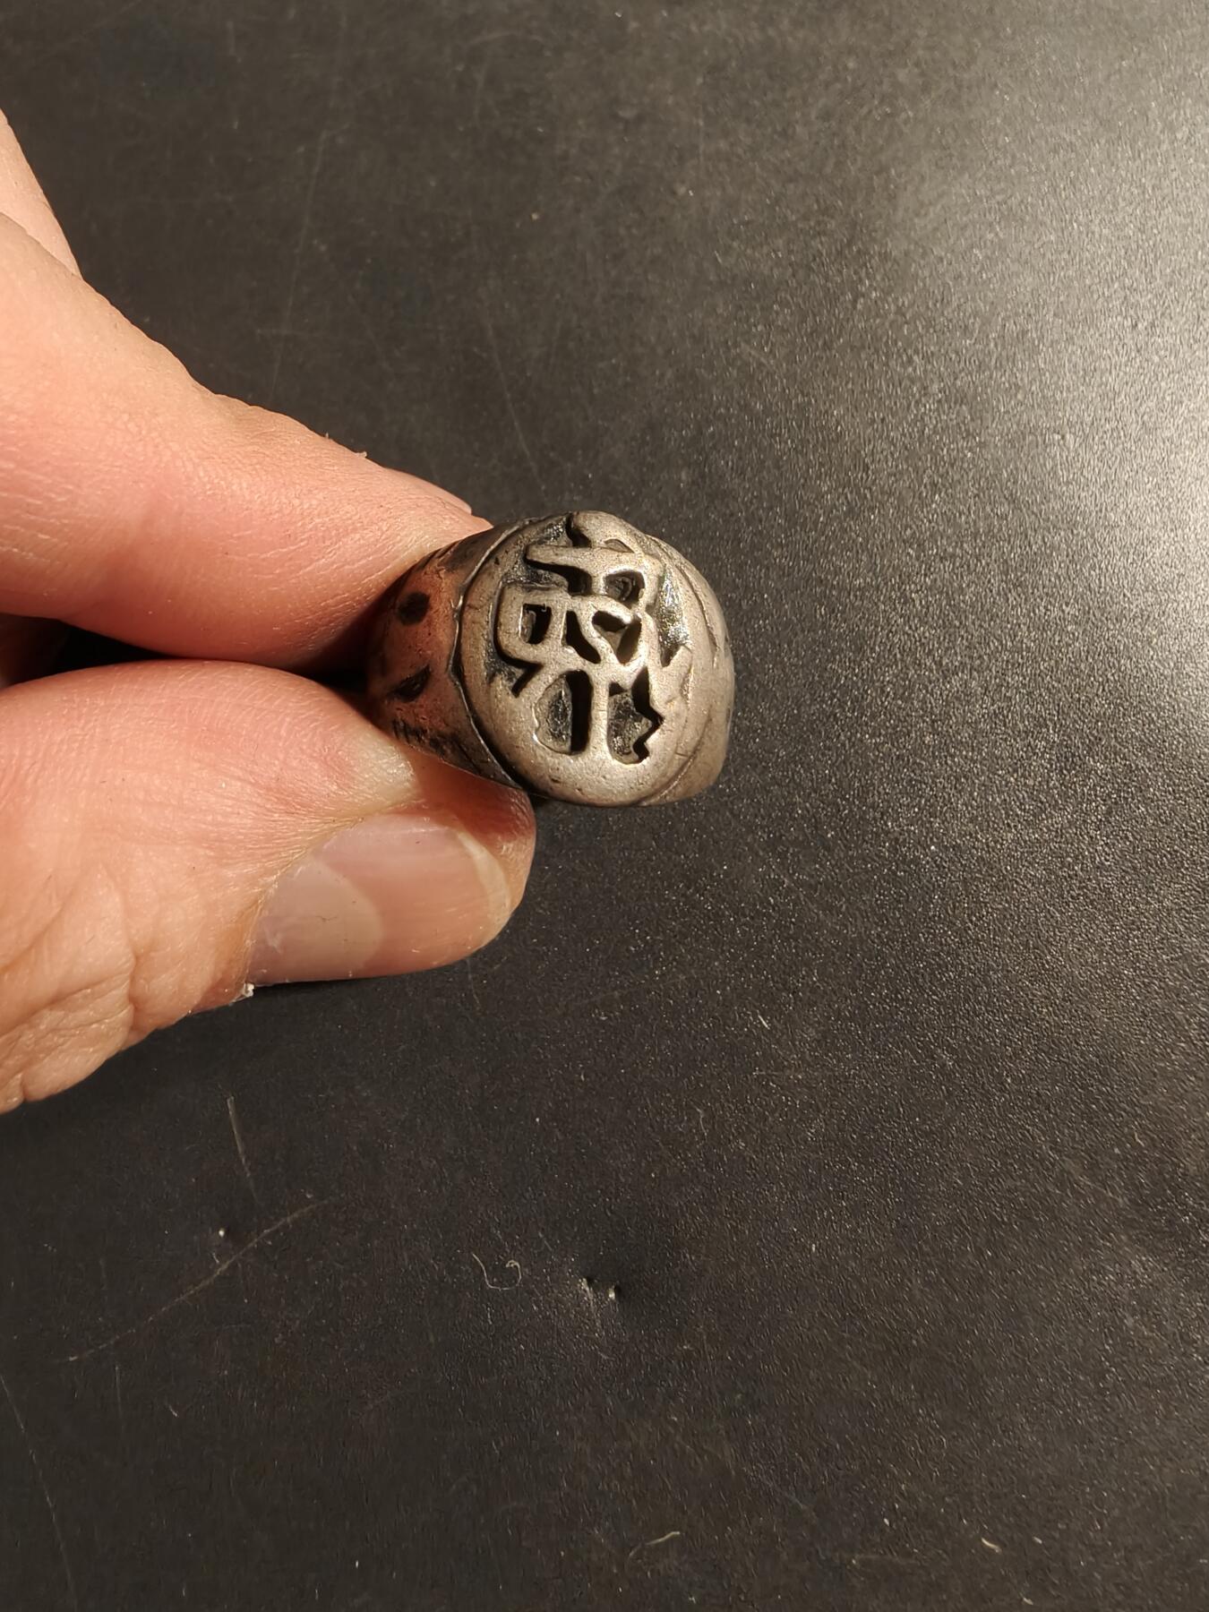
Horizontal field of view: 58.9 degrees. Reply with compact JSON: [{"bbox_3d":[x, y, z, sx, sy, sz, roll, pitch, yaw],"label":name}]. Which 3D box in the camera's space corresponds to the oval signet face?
[{"bbox_3d":[-0.001,-0.009,0.064,0.016,0.003,0.017,1,94,-14],"label":"oval signet face"}]

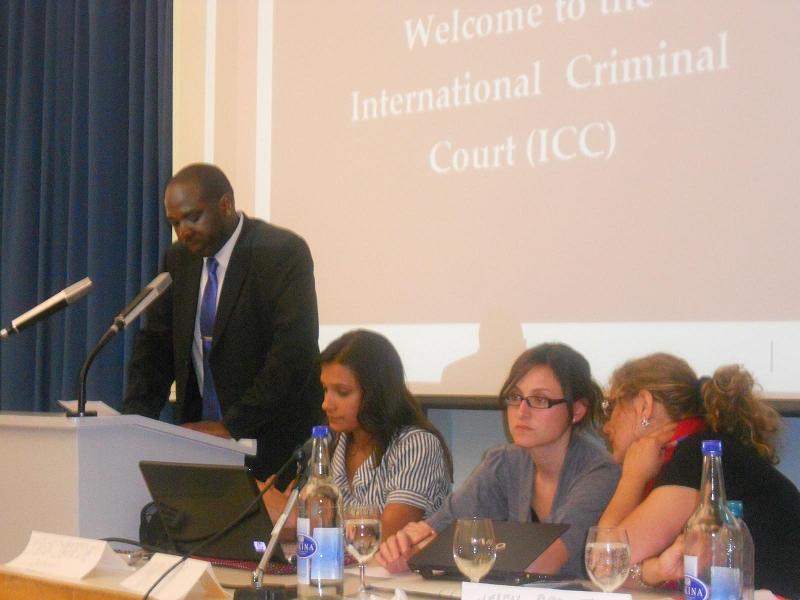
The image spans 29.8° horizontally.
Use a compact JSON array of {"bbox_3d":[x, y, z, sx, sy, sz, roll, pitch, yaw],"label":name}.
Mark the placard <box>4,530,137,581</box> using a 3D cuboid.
[{"bbox_3d":[-0.707,0.544,3.220,0.285,0.068,0.165,-2,-3,38],"label":"placard"}]

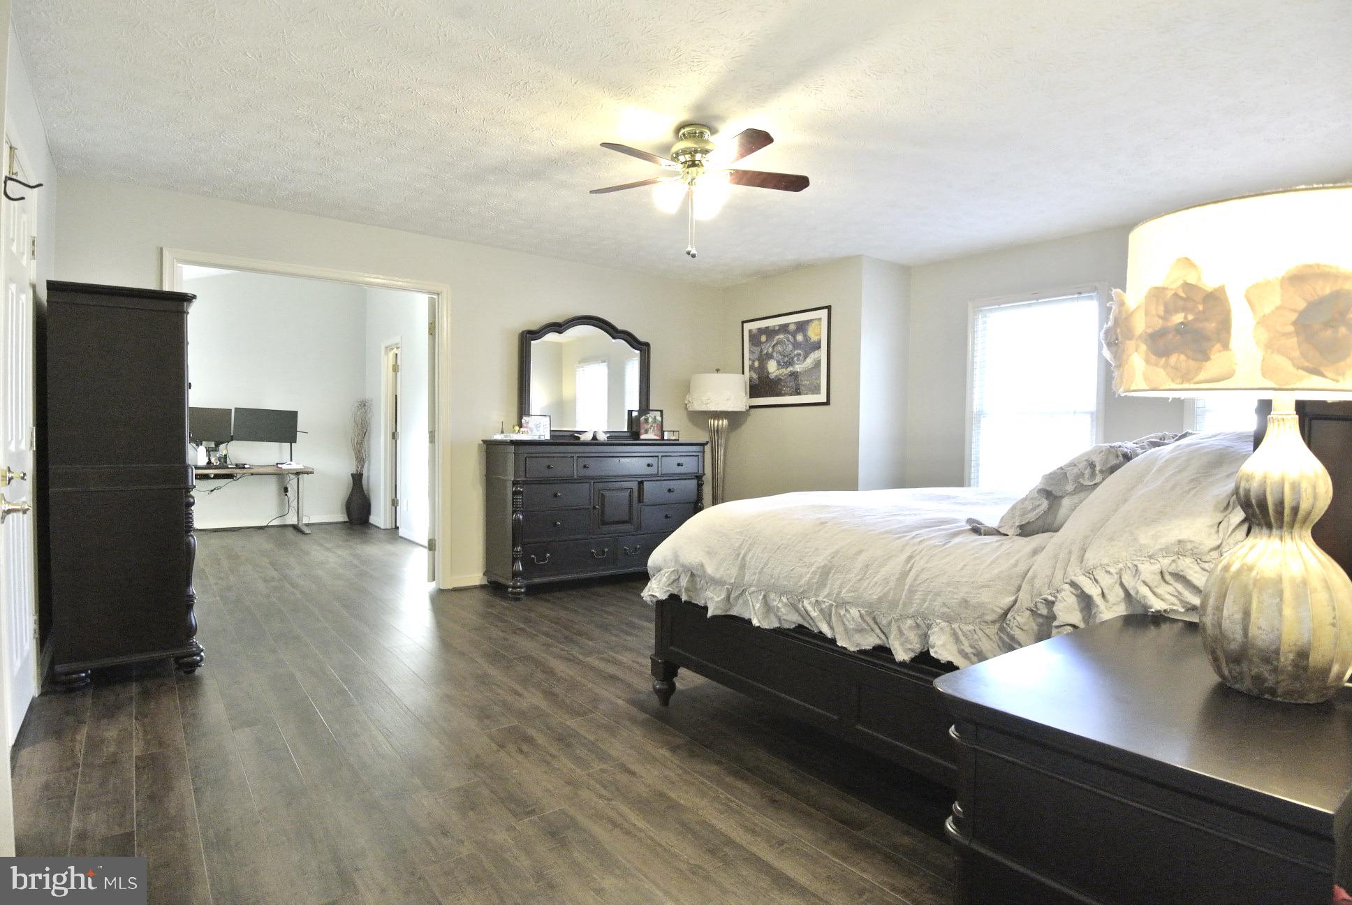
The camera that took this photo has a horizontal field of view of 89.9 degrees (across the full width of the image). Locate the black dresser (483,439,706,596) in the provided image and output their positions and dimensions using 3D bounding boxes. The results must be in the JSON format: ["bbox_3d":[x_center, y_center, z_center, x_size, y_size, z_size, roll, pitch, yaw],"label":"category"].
[{"bbox_3d":[-0.564,0.435,5.178,1.700,1.040,0.540,-1,2,-37],"label":"black dresser"}]

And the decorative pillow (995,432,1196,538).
[{"bbox_3d":[1.346,0.108,2.158,0.600,0.160,0.450,-1,-43,-37],"label":"decorative pillow"}]

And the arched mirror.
[{"bbox_3d":[-0.690,-0.587,5.335,1.160,0.980,0.070,-1,2,-37],"label":"arched mirror"}]

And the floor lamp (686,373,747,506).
[{"bbox_3d":[0.343,0.123,5.815,0.500,1.650,0.500,0,1,0],"label":"floor lamp"}]

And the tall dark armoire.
[{"bbox_3d":[-2.639,0.139,3.287,0.500,1.700,0.980,-1,2,-37],"label":"tall dark armoire"}]

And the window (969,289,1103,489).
[{"bbox_3d":[2.443,-0.285,4.665,0.100,1.600,0.920,-1,2,-37],"label":"window"}]

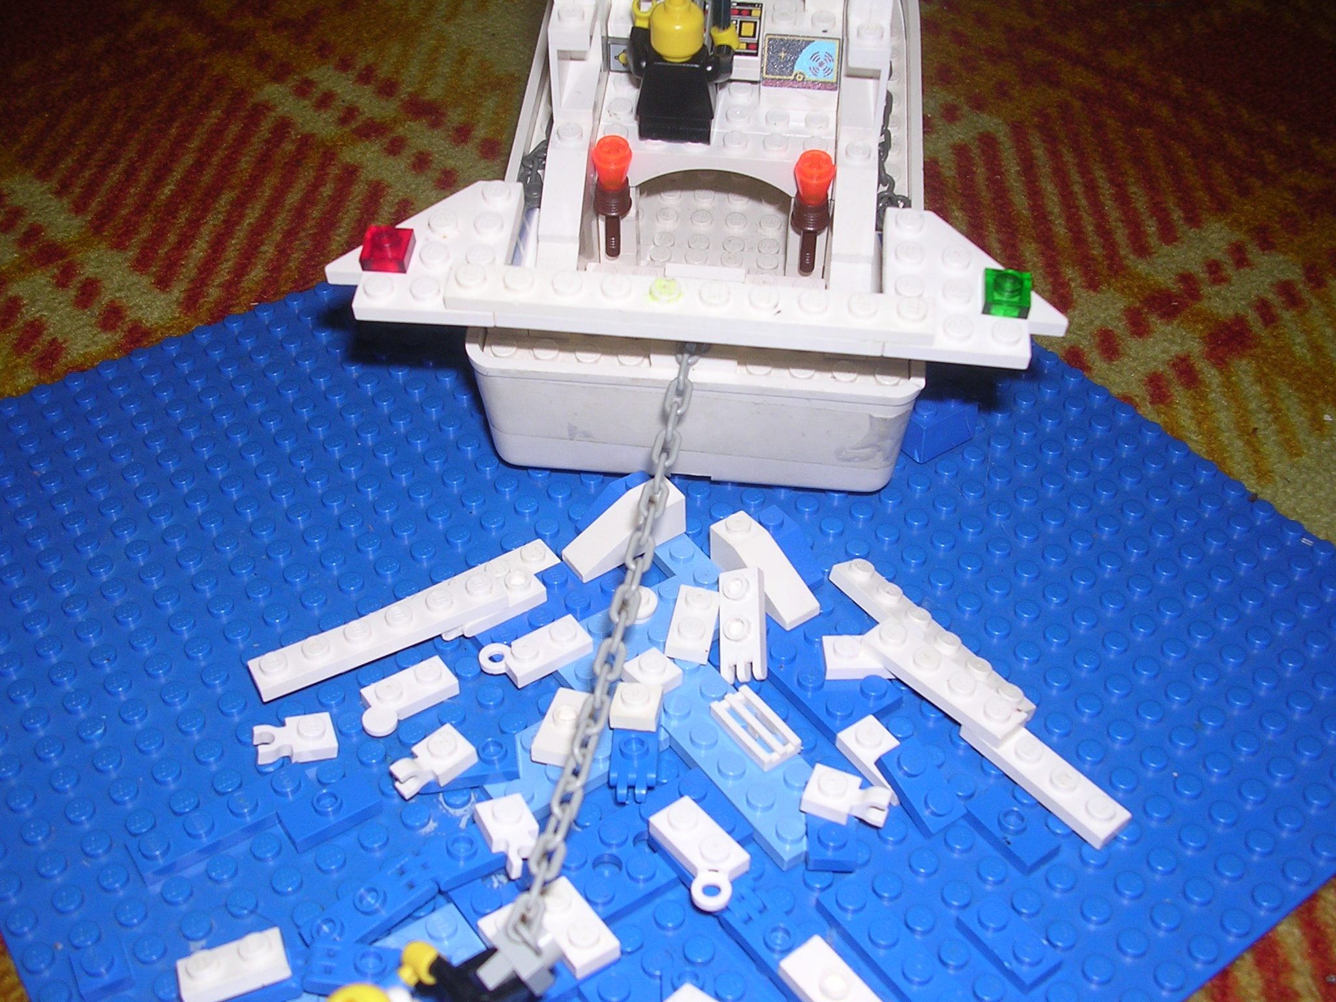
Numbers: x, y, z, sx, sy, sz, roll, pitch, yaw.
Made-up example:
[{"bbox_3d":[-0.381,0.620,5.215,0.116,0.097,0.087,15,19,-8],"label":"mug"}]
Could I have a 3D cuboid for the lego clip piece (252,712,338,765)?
[{"bbox_3d":[-0.065,0.041,0.256,0.014,0.005,0.008,-5,42,-21],"label":"lego clip piece"}]

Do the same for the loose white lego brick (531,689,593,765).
[{"bbox_3d":[-0.017,0.039,0.255,0.008,0.005,0.016,9,33,10],"label":"loose white lego brick"}]

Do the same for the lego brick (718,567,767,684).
[{"bbox_3d":[0.014,0.023,0.272,0.008,0.005,0.020,-10,63,20],"label":"lego brick"}]

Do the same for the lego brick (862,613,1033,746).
[{"bbox_3d":[0.049,0.032,0.260,0.008,0.005,0.032,-31,51,-31],"label":"lego brick"}]

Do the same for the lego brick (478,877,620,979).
[{"bbox_3d":[-0.019,0.069,0.231,0.016,0.005,0.016,-25,48,-27],"label":"lego brick"}]

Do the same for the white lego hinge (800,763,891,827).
[{"bbox_3d":[0.030,0.049,0.242,0.013,0.005,0.008,16,44,15],"label":"white lego hinge"}]

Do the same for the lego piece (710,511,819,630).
[{"bbox_3d":[0.019,0.013,0.282,0.008,0.011,0.024,-26,48,-27],"label":"lego piece"}]

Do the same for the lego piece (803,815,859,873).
[{"bbox_3d":[0.027,0.053,0.241,0.008,0.005,0.016,1,41,1],"label":"lego piece"}]

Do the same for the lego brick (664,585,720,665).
[{"bbox_3d":[0.005,0.022,0.275,0.008,0.005,0.016,10,41,4],"label":"lego brick"}]

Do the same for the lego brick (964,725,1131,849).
[{"bbox_3d":[0.066,0.047,0.256,0.008,0.005,0.032,-27,49,-29],"label":"lego brick"}]

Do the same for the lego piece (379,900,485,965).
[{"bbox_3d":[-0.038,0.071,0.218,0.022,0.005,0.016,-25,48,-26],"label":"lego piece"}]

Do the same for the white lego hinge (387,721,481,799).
[{"bbox_3d":[-0.040,0.044,0.246,0.013,0.005,0.008,-32,50,-31],"label":"white lego hinge"}]

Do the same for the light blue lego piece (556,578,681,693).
[{"bbox_3d":[-0.006,0.026,0.272,0.032,0.005,0.016,-25,48,-27],"label":"light blue lego piece"}]

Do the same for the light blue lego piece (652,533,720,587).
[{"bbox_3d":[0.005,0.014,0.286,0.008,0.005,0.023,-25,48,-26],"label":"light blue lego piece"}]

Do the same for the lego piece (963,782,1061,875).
[{"bbox_3d":[0.057,0.054,0.245,0.008,0.005,0.016,-24,47,-26],"label":"lego piece"}]

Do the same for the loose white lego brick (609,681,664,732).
[{"bbox_3d":[-0.005,0.035,0.255,0.008,0.005,0.008,5,42,5],"label":"loose white lego brick"}]

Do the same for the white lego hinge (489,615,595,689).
[{"bbox_3d":[-0.024,0.027,0.268,0.018,0.005,0.009,-25,48,-26],"label":"white lego hinge"}]

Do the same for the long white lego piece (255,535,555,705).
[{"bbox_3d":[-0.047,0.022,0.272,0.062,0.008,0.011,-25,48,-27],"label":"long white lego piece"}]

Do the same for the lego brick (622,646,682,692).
[{"bbox_3d":[-0.003,0.031,0.265,0.008,0.005,0.008,-28,49,-29],"label":"lego brick"}]

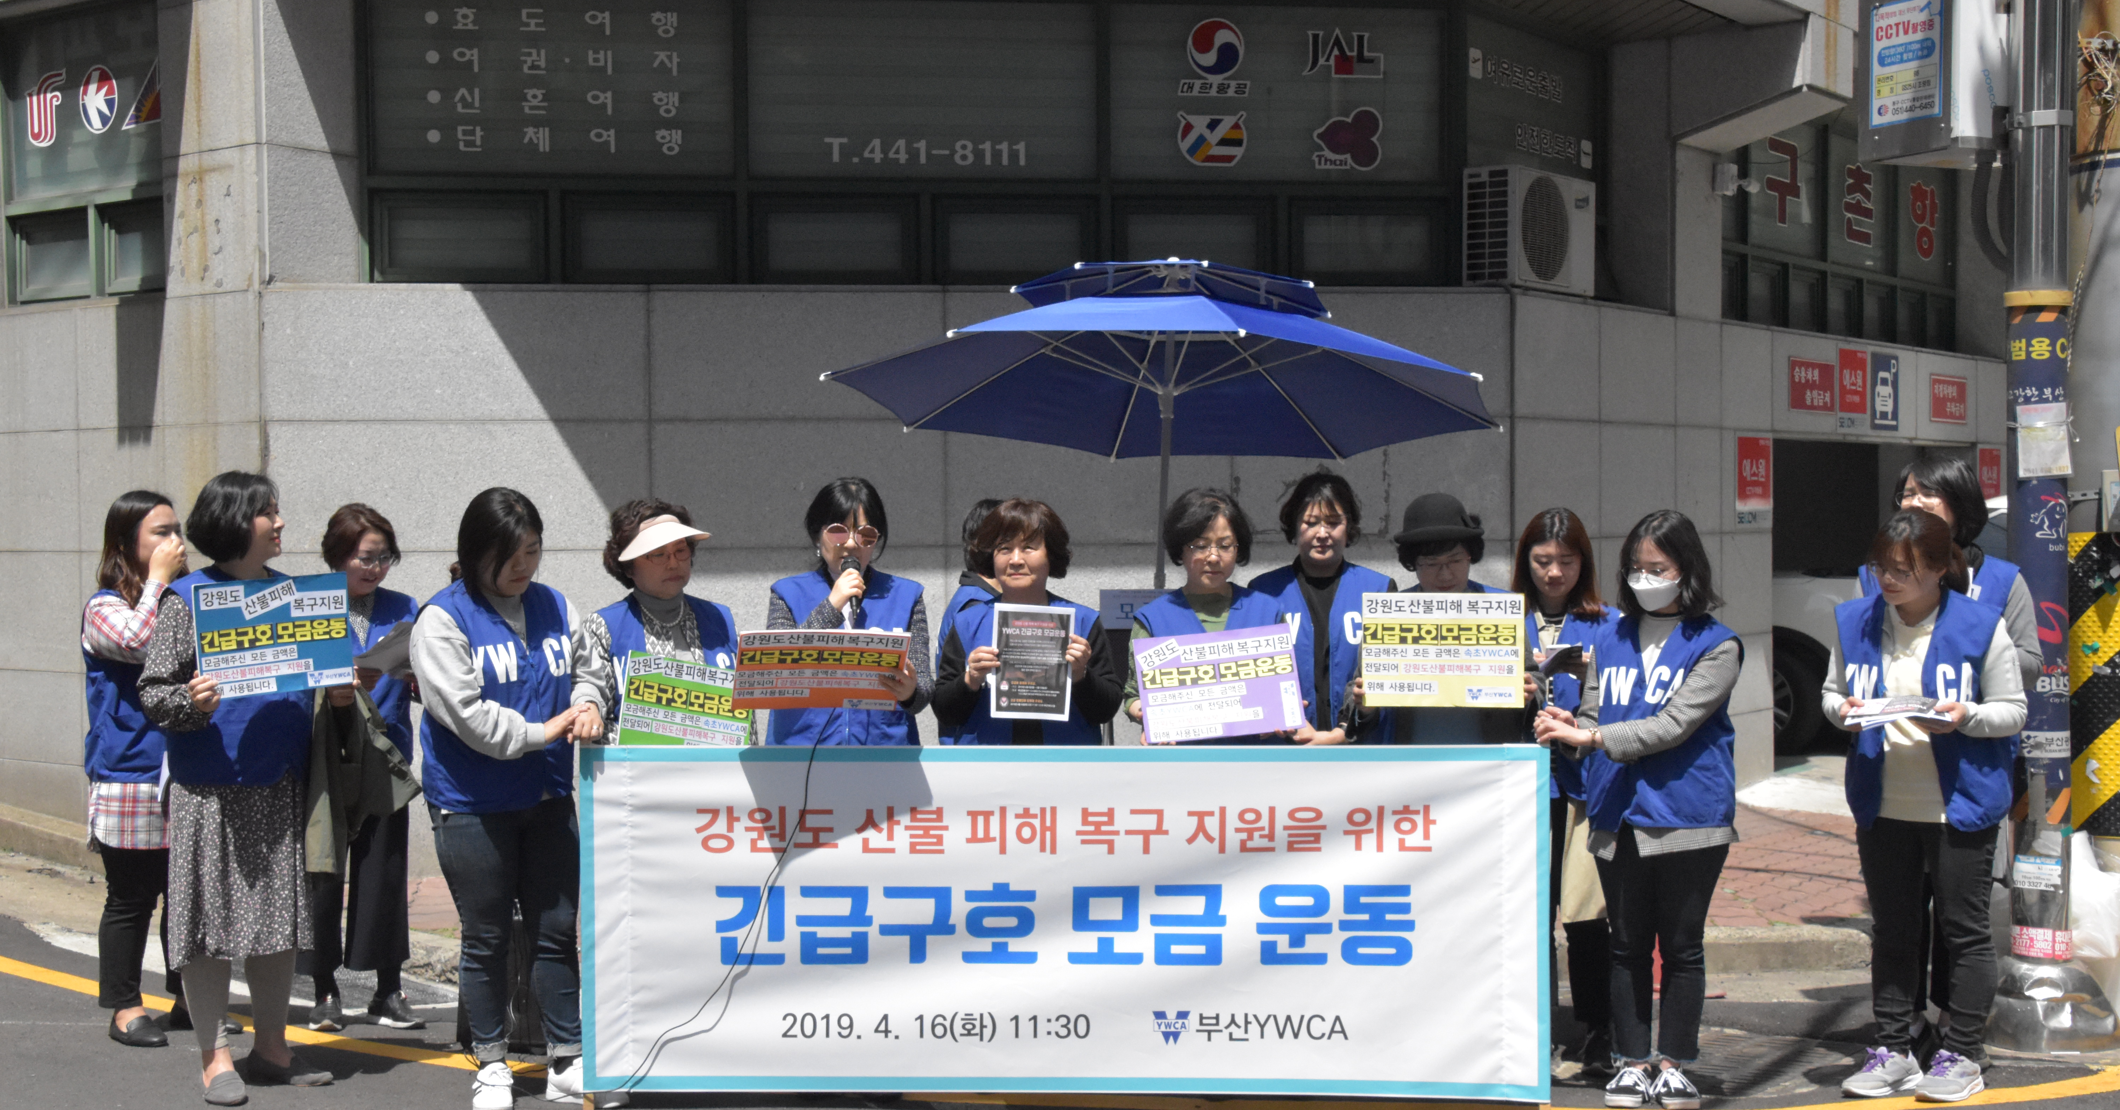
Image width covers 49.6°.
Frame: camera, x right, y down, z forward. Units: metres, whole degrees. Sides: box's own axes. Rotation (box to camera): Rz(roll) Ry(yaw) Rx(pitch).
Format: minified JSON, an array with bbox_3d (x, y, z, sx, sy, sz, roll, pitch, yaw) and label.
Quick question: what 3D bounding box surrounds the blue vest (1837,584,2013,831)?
[{"bbox_3d":[2.268,0.409,6.030,0.420,0.620,0.290,0,1,34],"label":"blue vest"}]

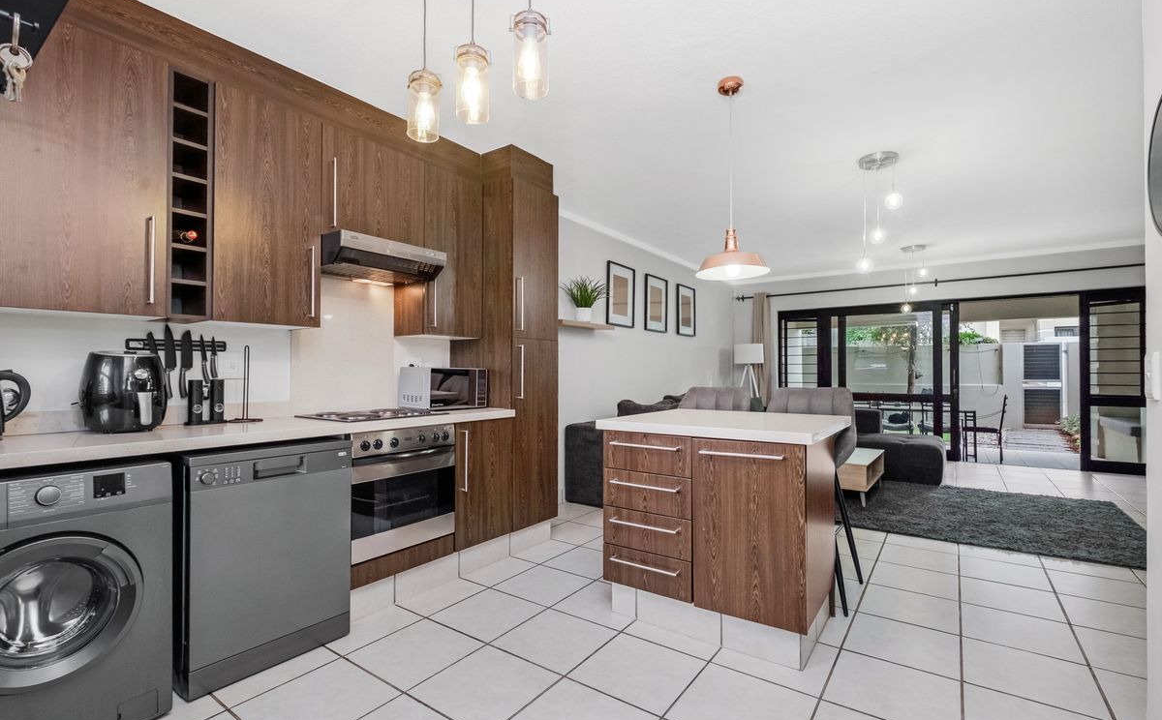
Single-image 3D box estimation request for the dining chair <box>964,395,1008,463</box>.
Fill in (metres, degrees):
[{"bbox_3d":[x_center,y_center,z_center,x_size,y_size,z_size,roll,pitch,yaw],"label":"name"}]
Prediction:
[{"bbox_3d":[5.426,0.902,6.508,0.460,0.890,0.430,-1,-2,38],"label":"dining chair"}]

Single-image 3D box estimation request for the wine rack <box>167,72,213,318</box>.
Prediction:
[{"bbox_3d":[-1.727,-0.665,2.089,0.316,1.005,0.153,-1,-2,38],"label":"wine rack"}]

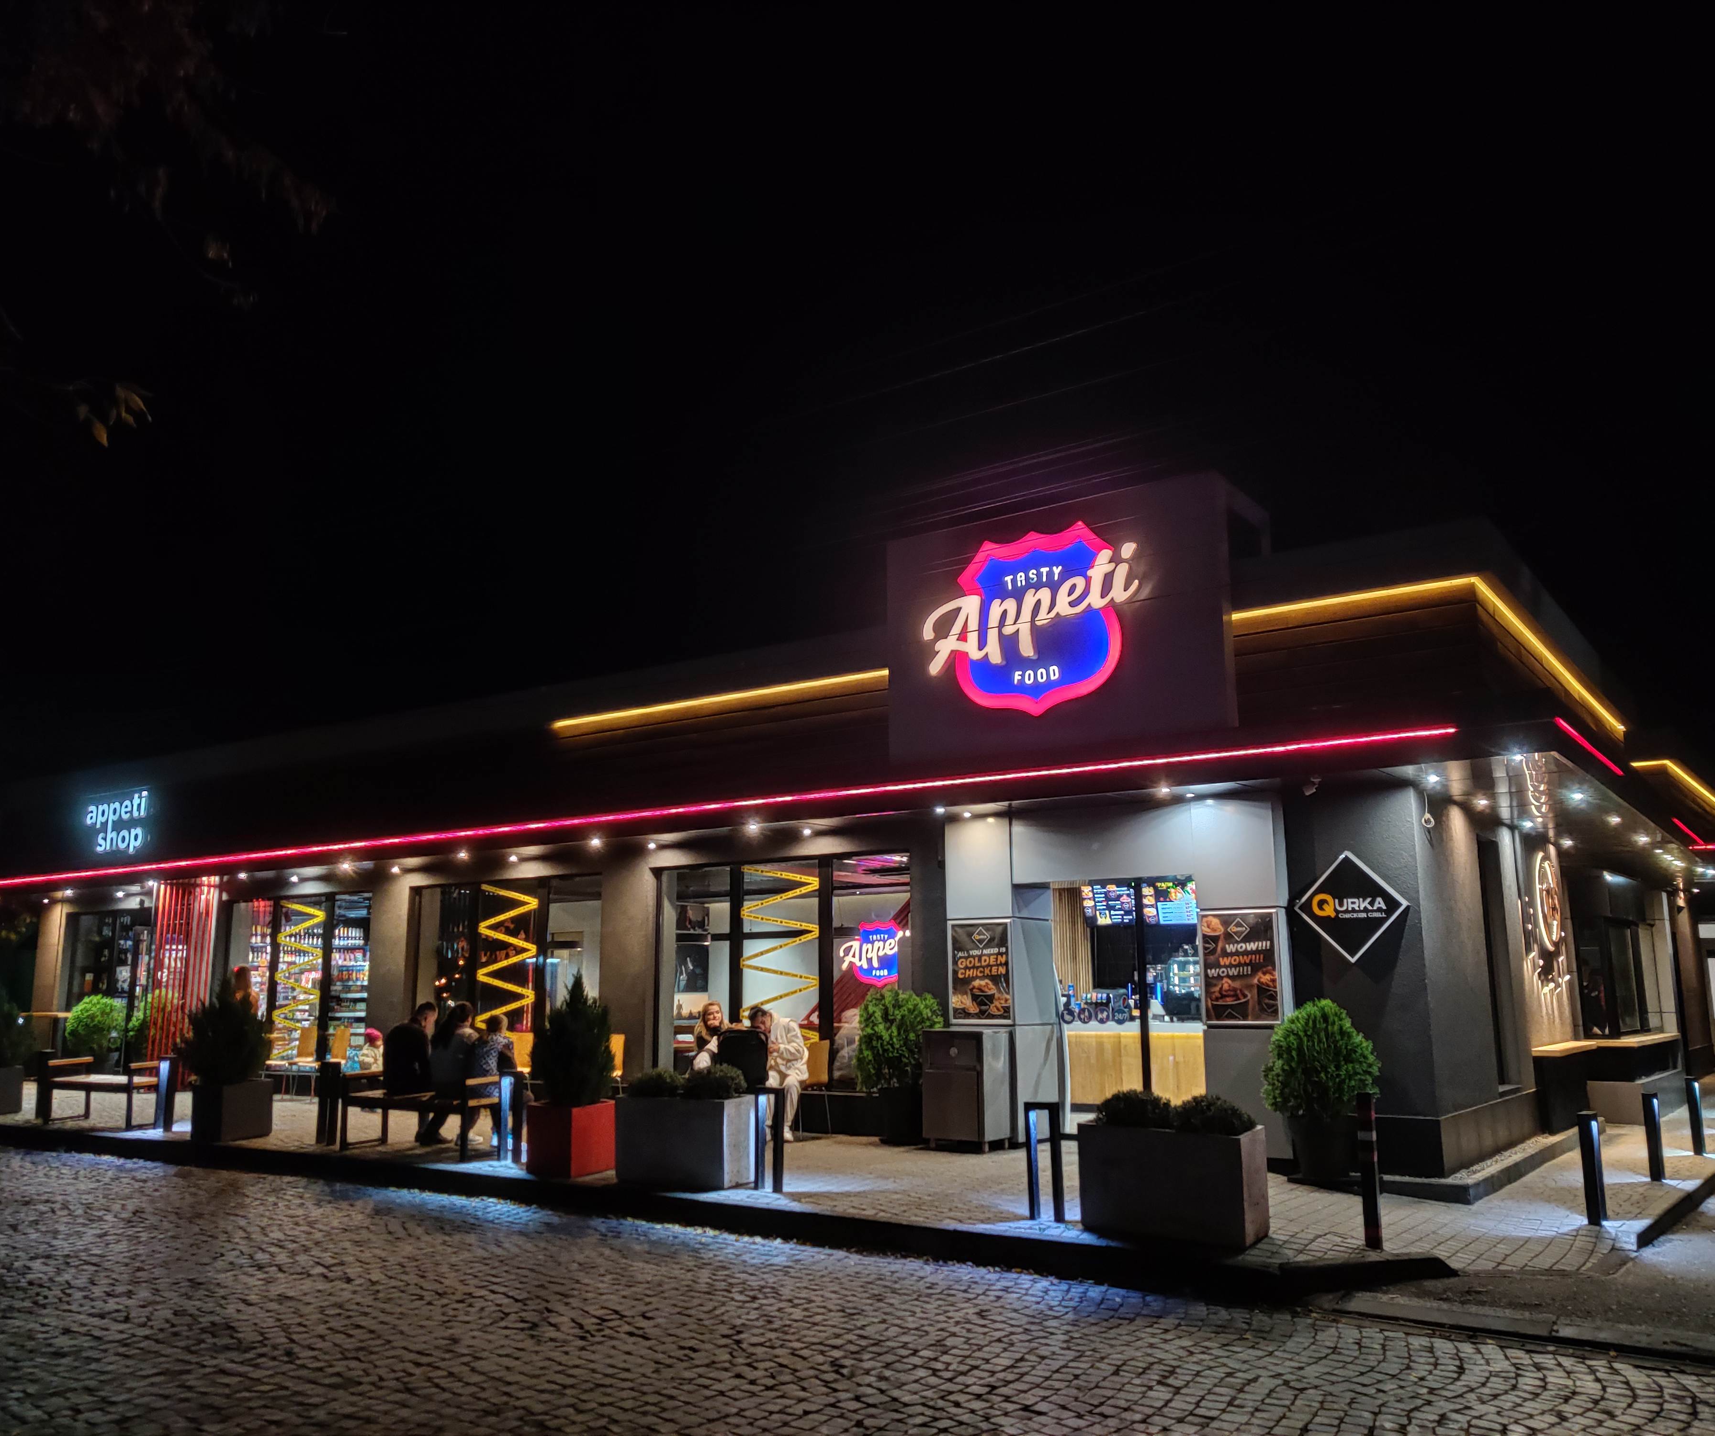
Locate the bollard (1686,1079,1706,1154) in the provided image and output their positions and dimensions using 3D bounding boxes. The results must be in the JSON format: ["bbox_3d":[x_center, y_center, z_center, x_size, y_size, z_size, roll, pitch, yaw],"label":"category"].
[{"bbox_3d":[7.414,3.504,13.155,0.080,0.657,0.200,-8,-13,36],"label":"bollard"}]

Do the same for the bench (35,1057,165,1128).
[{"bbox_3d":[-7.836,3.949,15.699,1.742,0.641,0.540,-8,-13,36],"label":"bench"}]

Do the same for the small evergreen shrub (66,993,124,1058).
[{"bbox_3d":[-10.233,4.138,20.053,0.730,0.840,0.730,-8,-14,33],"label":"small evergreen shrub"}]

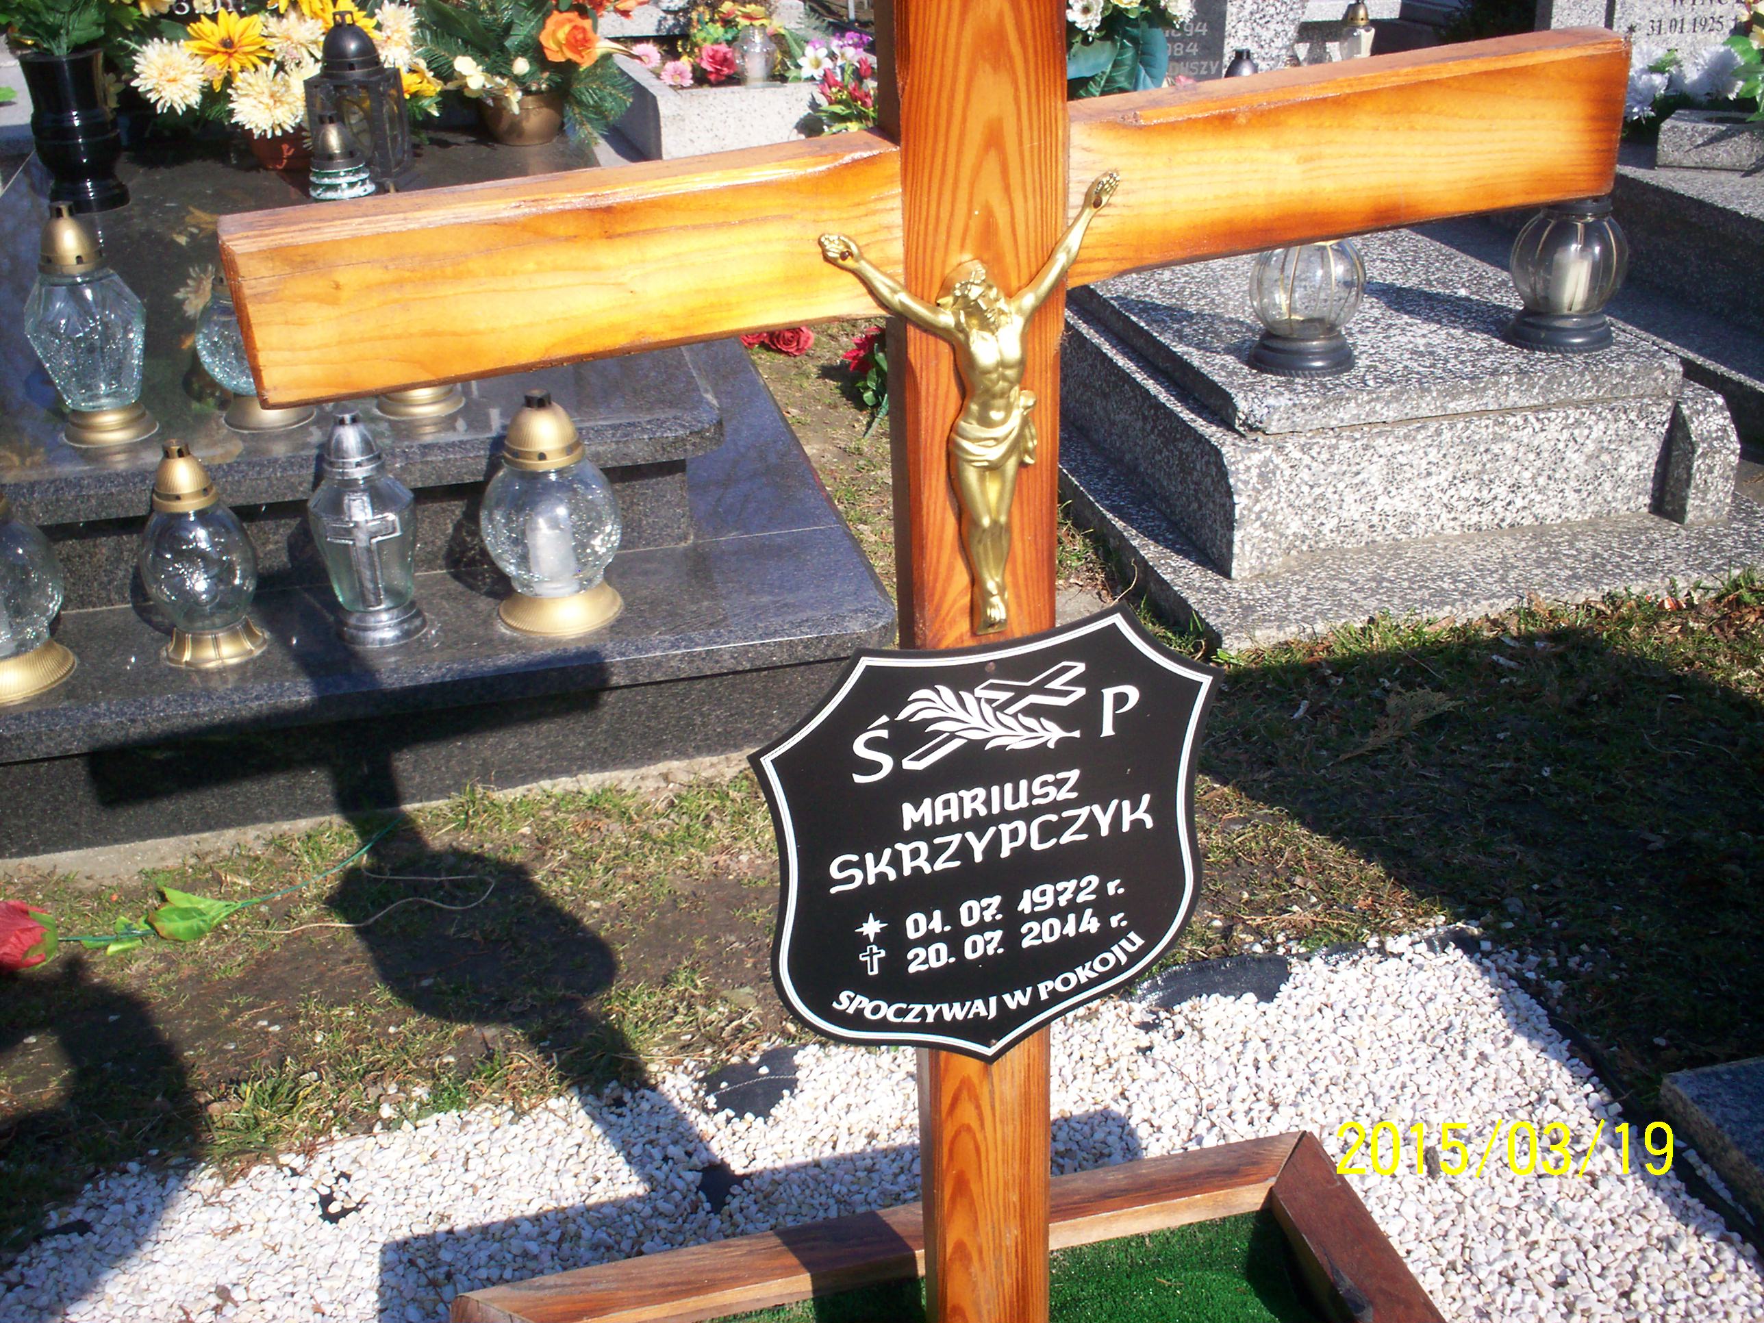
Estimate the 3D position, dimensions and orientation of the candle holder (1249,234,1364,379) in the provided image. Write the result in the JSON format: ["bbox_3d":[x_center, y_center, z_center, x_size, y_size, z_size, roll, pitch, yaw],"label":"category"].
[{"bbox_3d":[0.679,-0.619,2.899,0.178,0.289,0.178,-7,28,-11],"label":"candle holder"}]

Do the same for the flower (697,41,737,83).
[{"bbox_3d":[-0.474,-1.711,5.241,0.114,0.114,0.080,-7,3,-11],"label":"flower"}]

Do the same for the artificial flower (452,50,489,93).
[{"bbox_3d":[-0.927,-1.327,4.134,0.081,0.088,0.060,-7,7,-11],"label":"artificial flower"}]

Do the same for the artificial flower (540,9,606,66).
[{"bbox_3d":[-0.697,-1.405,4.134,0.143,0.121,0.090,-7,3,-11],"label":"artificial flower"}]

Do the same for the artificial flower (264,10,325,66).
[{"bbox_3d":[-1.250,-1.326,3.901,0.129,0.114,0.080,-7,3,-11],"label":"artificial flower"}]

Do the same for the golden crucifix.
[{"bbox_3d":[0.059,-0.124,1.012,0.162,0.266,0.036,-9,30,-7],"label":"golden crucifix"}]

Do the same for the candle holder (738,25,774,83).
[{"bbox_3d":[-0.359,-1.730,5.221,0.099,0.158,0.099,-7,28,-11],"label":"candle holder"}]

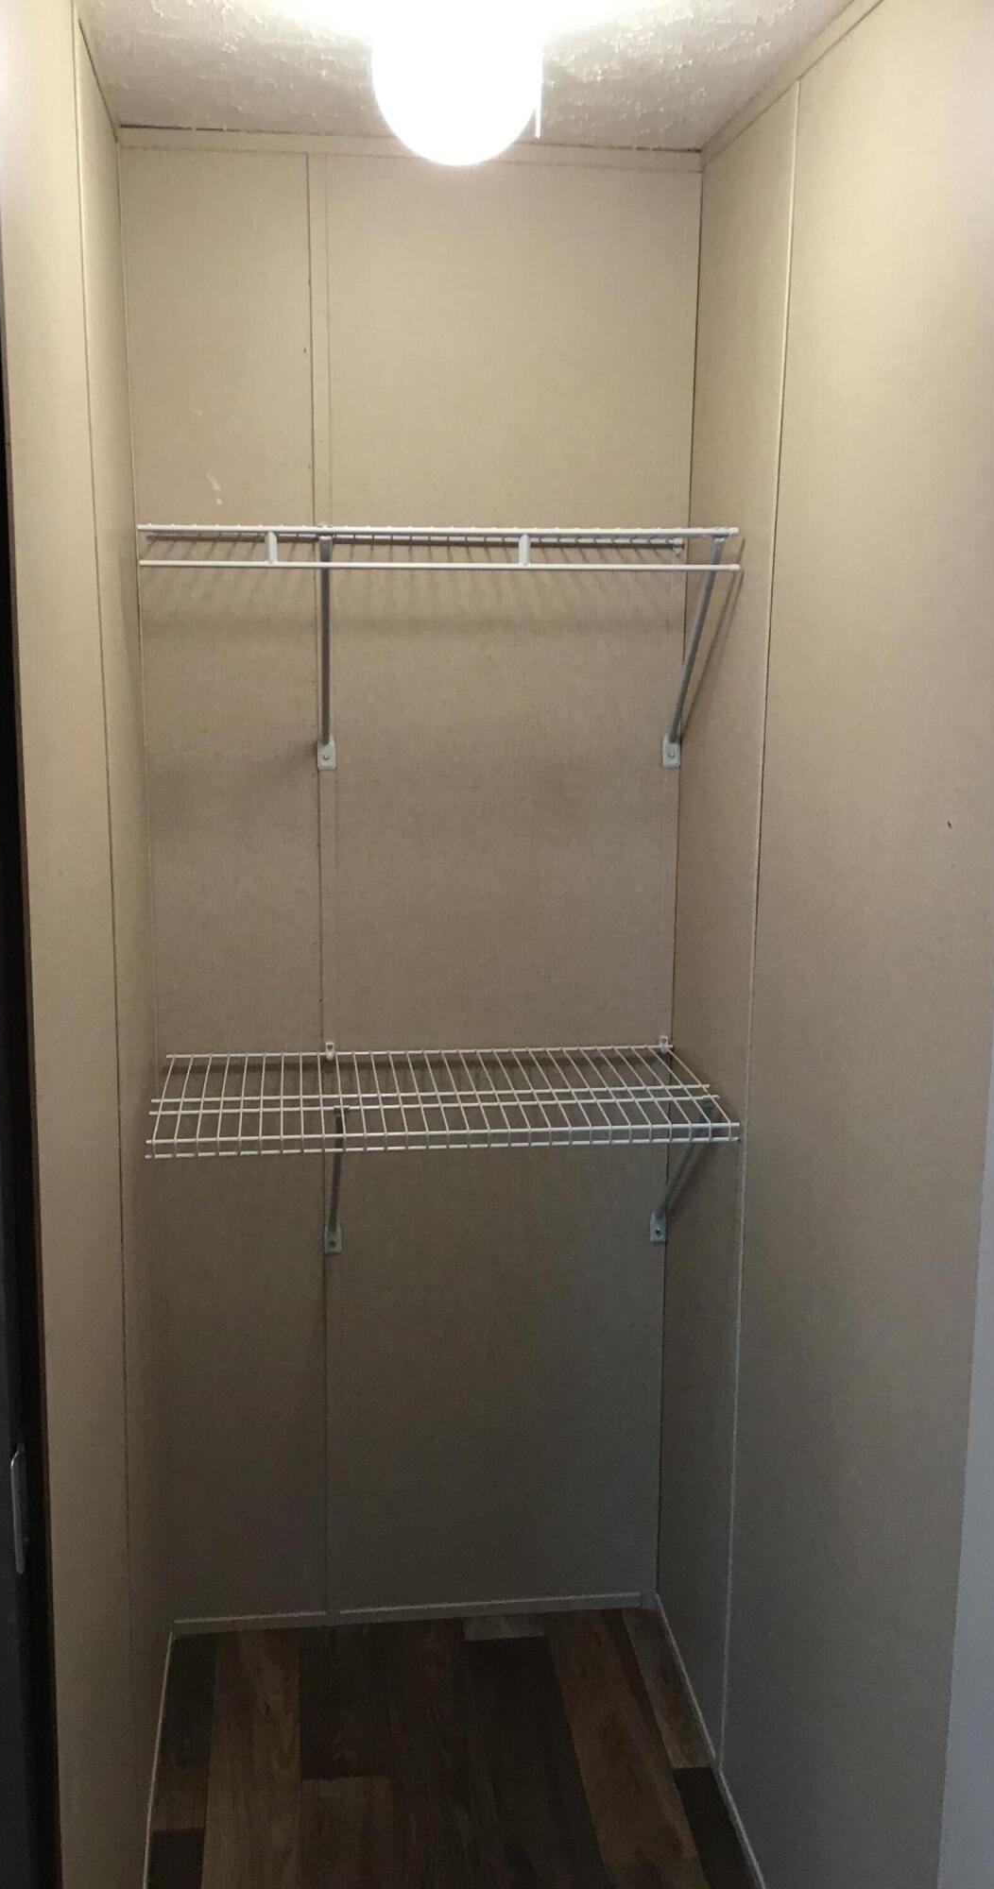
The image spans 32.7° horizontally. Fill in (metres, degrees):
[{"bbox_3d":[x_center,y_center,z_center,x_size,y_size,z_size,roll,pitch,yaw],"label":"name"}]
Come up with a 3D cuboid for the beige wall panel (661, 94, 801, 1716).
[{"bbox_3d":[0.290,0.048,2.245,0.025,2.091,0.413,-1,12,-7],"label":"beige wall panel"}]

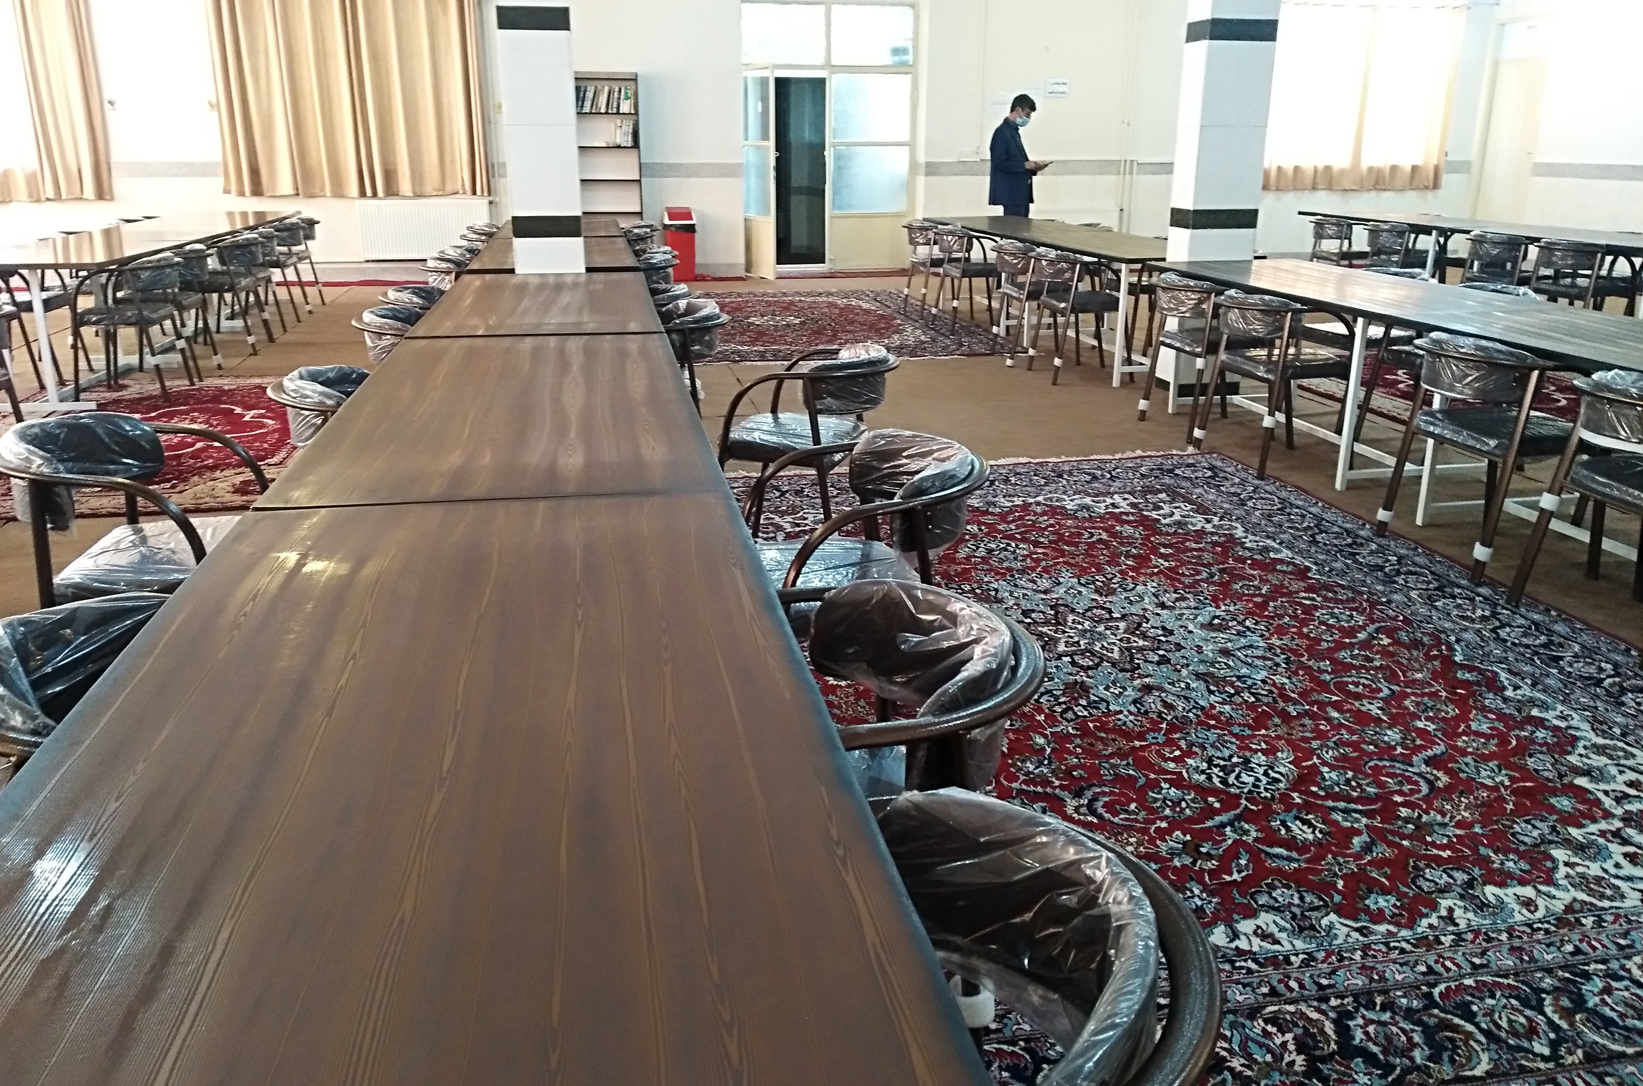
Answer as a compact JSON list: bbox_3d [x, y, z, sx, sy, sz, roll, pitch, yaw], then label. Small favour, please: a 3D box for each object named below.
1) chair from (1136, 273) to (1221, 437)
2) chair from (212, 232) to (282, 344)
[{"bbox_3d":[1.961,-0.931,6.166,0.570,0.740,0.570,-3,18,-10],"label":"chair"},{"bbox_3d":[-4.102,-1.795,8.655,0.570,0.770,0.560,-3,19,-10],"label":"chair"}]

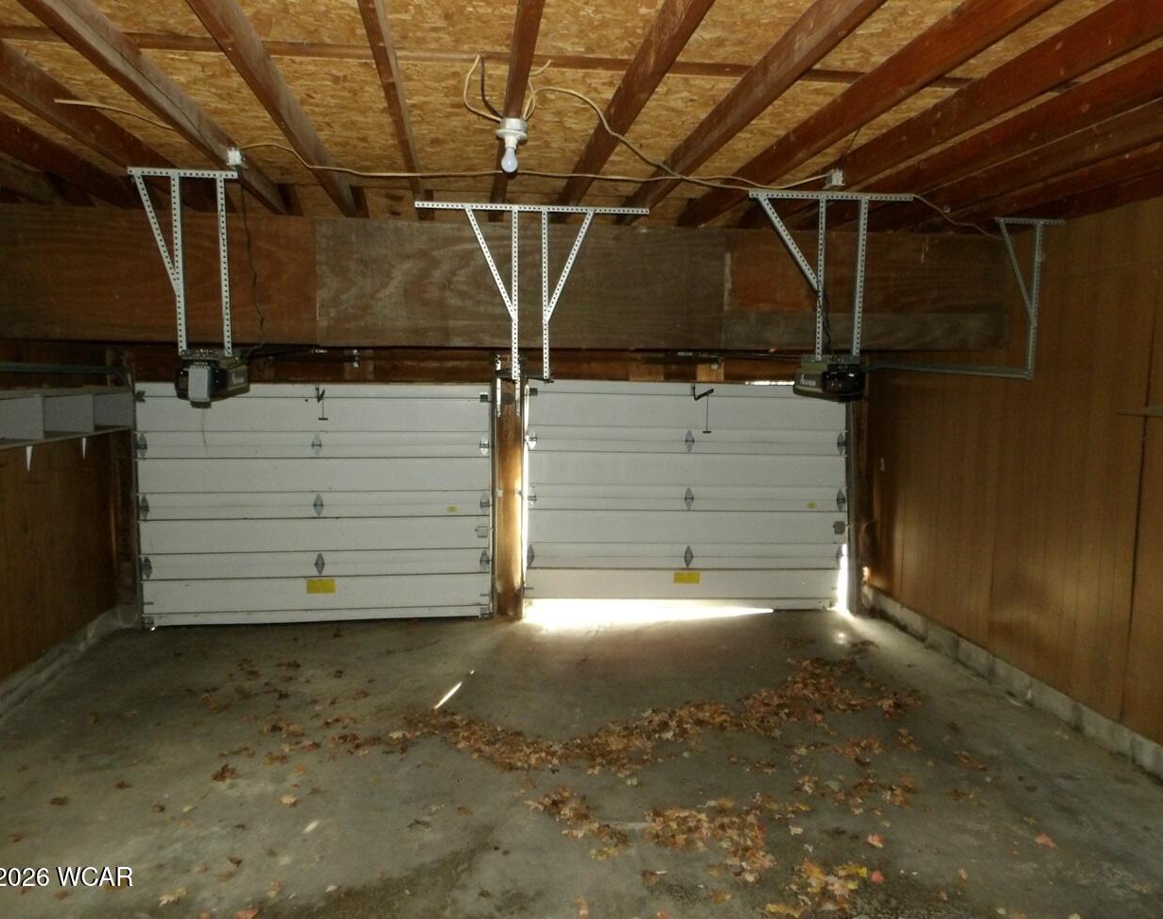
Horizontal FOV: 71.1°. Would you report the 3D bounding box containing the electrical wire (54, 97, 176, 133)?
[{"bbox_3d":[-1.846,-1.373,3.257,0.060,0.070,0.480,5,7,35],"label":"electrical wire"}]

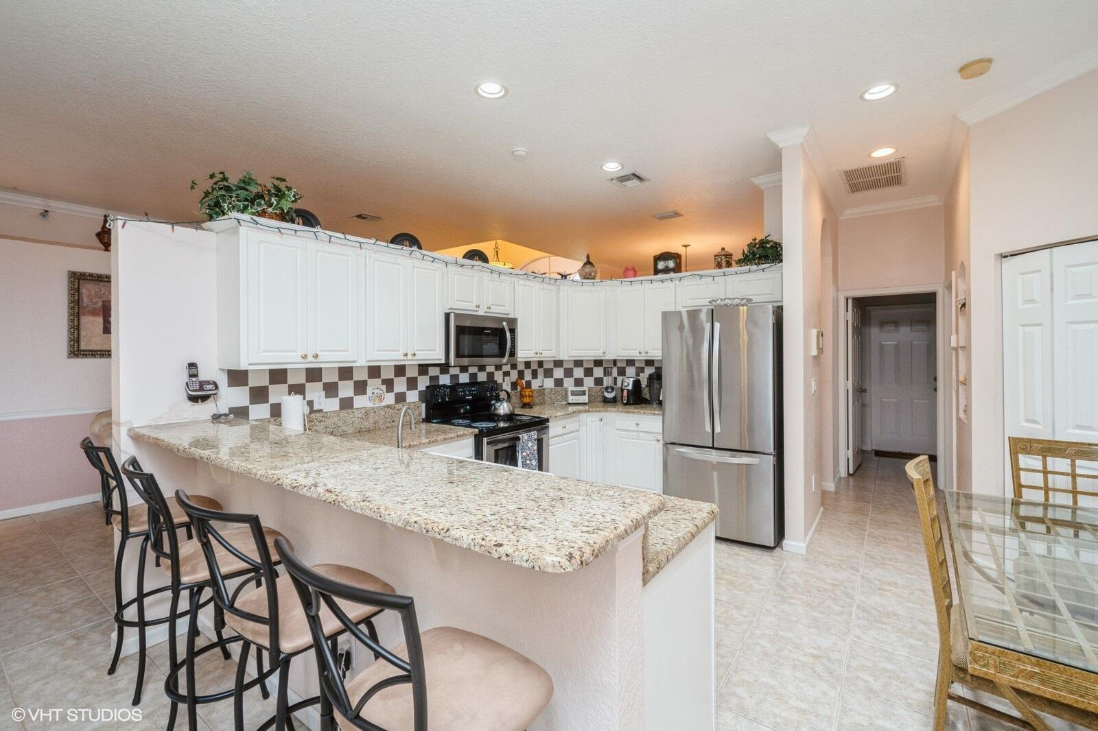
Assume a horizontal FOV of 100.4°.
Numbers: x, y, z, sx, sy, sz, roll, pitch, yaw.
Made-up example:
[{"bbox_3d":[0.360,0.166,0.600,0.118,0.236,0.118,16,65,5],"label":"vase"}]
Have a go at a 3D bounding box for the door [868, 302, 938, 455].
[{"bbox_3d":[5.024,0.199,6.430,0.790,2.040,0.045,0,1,37],"label":"door"}]

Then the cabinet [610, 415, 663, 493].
[{"bbox_3d":[0.982,0.883,4.427,0.490,0.870,0.590,0,1,37],"label":"cabinet"}]

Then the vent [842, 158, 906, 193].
[{"bbox_3d":[2.948,-1.695,4.147,0.460,0.025,0.780,1,2,38],"label":"vent"}]

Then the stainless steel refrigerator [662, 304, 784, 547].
[{"bbox_3d":[1.521,0.433,3.875,0.838,1.780,0.850,0,1,36],"label":"stainless steel refrigerator"}]

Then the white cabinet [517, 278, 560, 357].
[{"bbox_3d":[-0.236,-0.423,4.395,0.320,0.749,0.705,0,1,36],"label":"white cabinet"}]

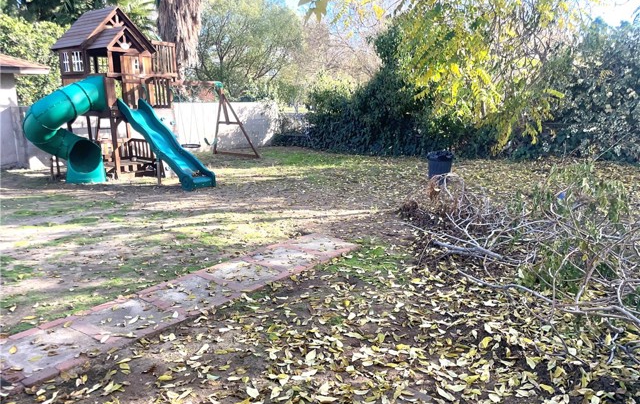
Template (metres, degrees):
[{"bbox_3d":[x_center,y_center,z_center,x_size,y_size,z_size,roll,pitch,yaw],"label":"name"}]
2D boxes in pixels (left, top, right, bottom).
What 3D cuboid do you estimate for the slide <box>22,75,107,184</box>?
[{"bbox_3d":[-5.185,-1.502,9.917,1.380,2.100,1.780,-11,16,-42],"label":"slide"}]

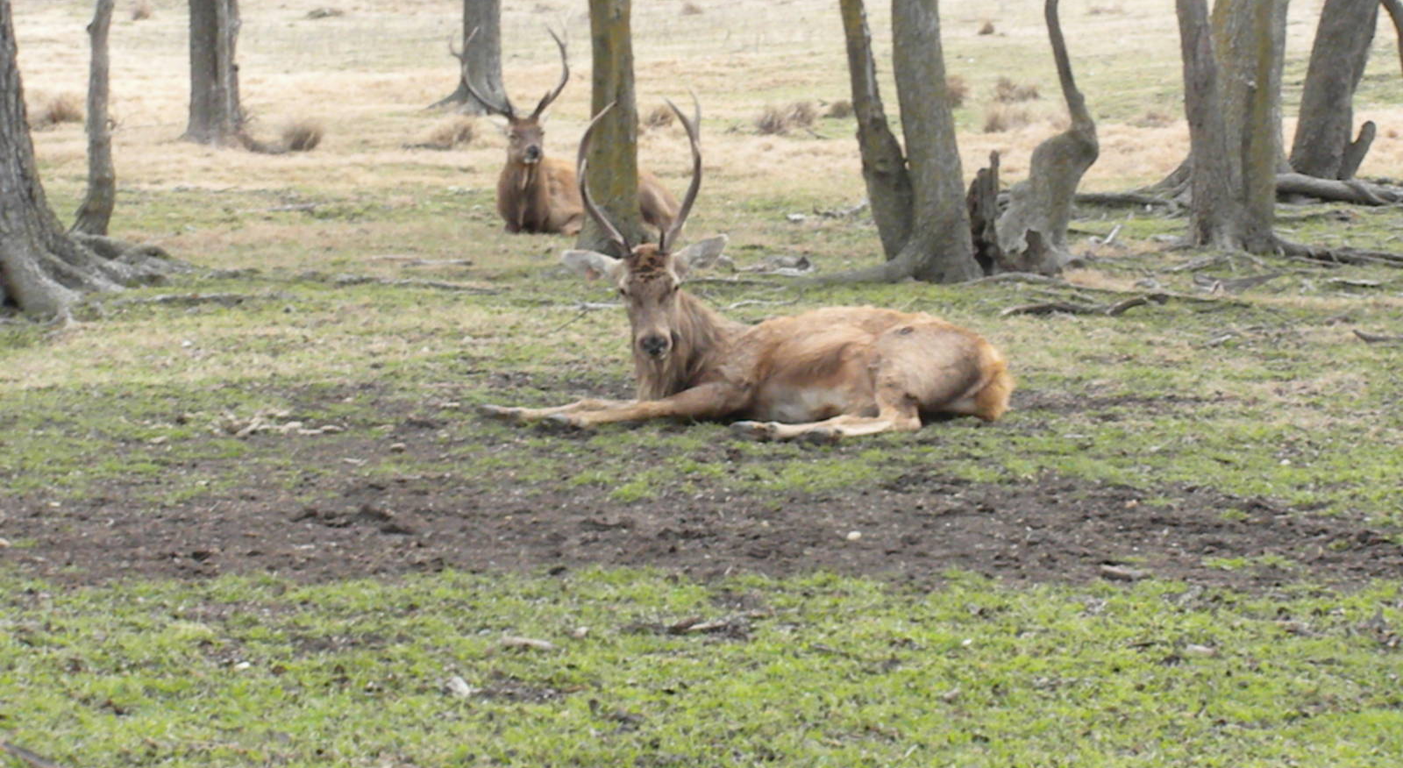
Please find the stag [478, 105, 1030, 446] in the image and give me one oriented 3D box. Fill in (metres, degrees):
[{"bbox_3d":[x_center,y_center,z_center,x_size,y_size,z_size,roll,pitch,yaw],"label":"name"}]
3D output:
[{"bbox_3d":[0.150,-0.391,15.584,1.660,1.030,0.900,-1,6,-10],"label":"stag"}]

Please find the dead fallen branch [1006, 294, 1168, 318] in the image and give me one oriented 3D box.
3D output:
[{"bbox_3d":[1.577,-0.325,19.810,0.720,0.090,0.200,-2,6,-17],"label":"dead fallen branch"}]

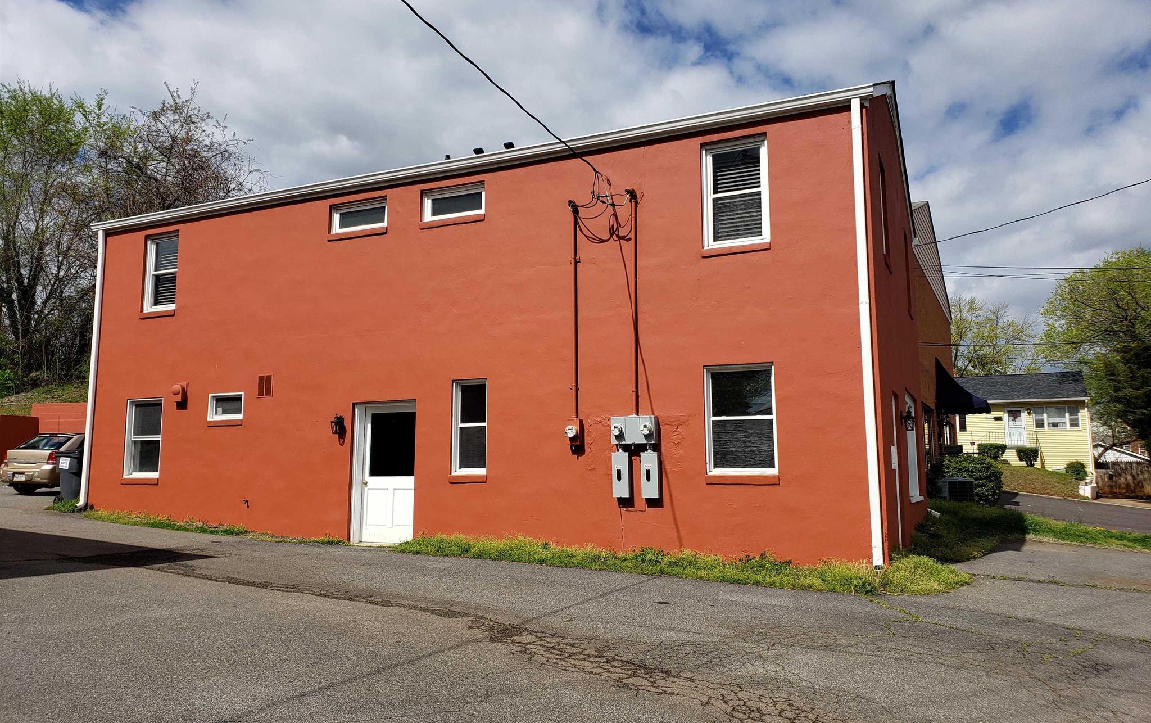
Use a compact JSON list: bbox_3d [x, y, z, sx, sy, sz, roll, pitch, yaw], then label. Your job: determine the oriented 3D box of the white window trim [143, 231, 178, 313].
[{"bbox_3d":[-7.455,-1.605,15.640,0.865,1.444,0.100,-3,-8,24],"label":"white window trim"}]

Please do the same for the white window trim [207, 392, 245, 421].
[{"bbox_3d":[-5.867,0.768,14.604,0.799,0.449,0.100,-3,-8,24],"label":"white window trim"}]

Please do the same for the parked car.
[{"bbox_3d":[-11.576,2.569,21.800,1.780,1.470,4.770,-3,-8,20],"label":"parked car"}]

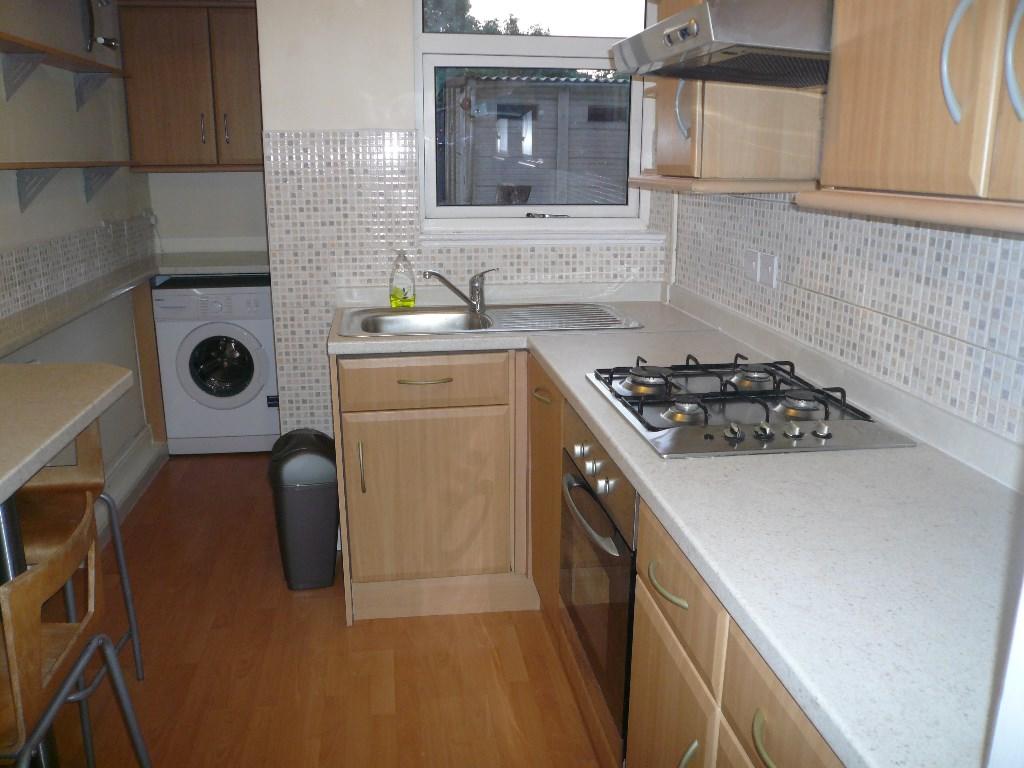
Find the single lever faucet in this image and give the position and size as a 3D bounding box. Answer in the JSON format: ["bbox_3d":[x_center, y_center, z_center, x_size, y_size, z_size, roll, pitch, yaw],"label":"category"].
[{"bbox_3d":[-0.170,-0.314,2.775,0.255,0.155,0.075,-6,17,-22],"label":"single lever faucet"}]

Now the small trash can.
[{"bbox_3d":[-0.702,0.411,2.861,0.257,0.564,0.267,-2,16,-8],"label":"small trash can"}]

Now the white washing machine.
[{"bbox_3d":[-1.444,-0.128,4.291,0.588,0.832,0.564,-2,16,-8],"label":"white washing machine"}]

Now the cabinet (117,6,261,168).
[{"bbox_3d":[-1.468,-1.450,4.108,0.750,0.734,0.301,-2,16,-8],"label":"cabinet"}]

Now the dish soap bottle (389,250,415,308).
[{"bbox_3d":[-0.372,-0.351,2.809,0.088,0.205,0.058,-2,16,-8],"label":"dish soap bottle"}]

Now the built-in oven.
[{"bbox_3d":[0.416,0.366,1.833,0.575,0.580,0.605,-2,16,-8],"label":"built-in oven"}]

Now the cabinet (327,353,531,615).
[{"bbox_3d":[-0.267,0.267,2.783,0.588,0.886,0.494,-2,16,-8],"label":"cabinet"}]

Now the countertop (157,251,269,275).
[{"bbox_3d":[-1.470,-0.610,4.186,0.679,0.041,0.597,-2,16,-8],"label":"countertop"}]

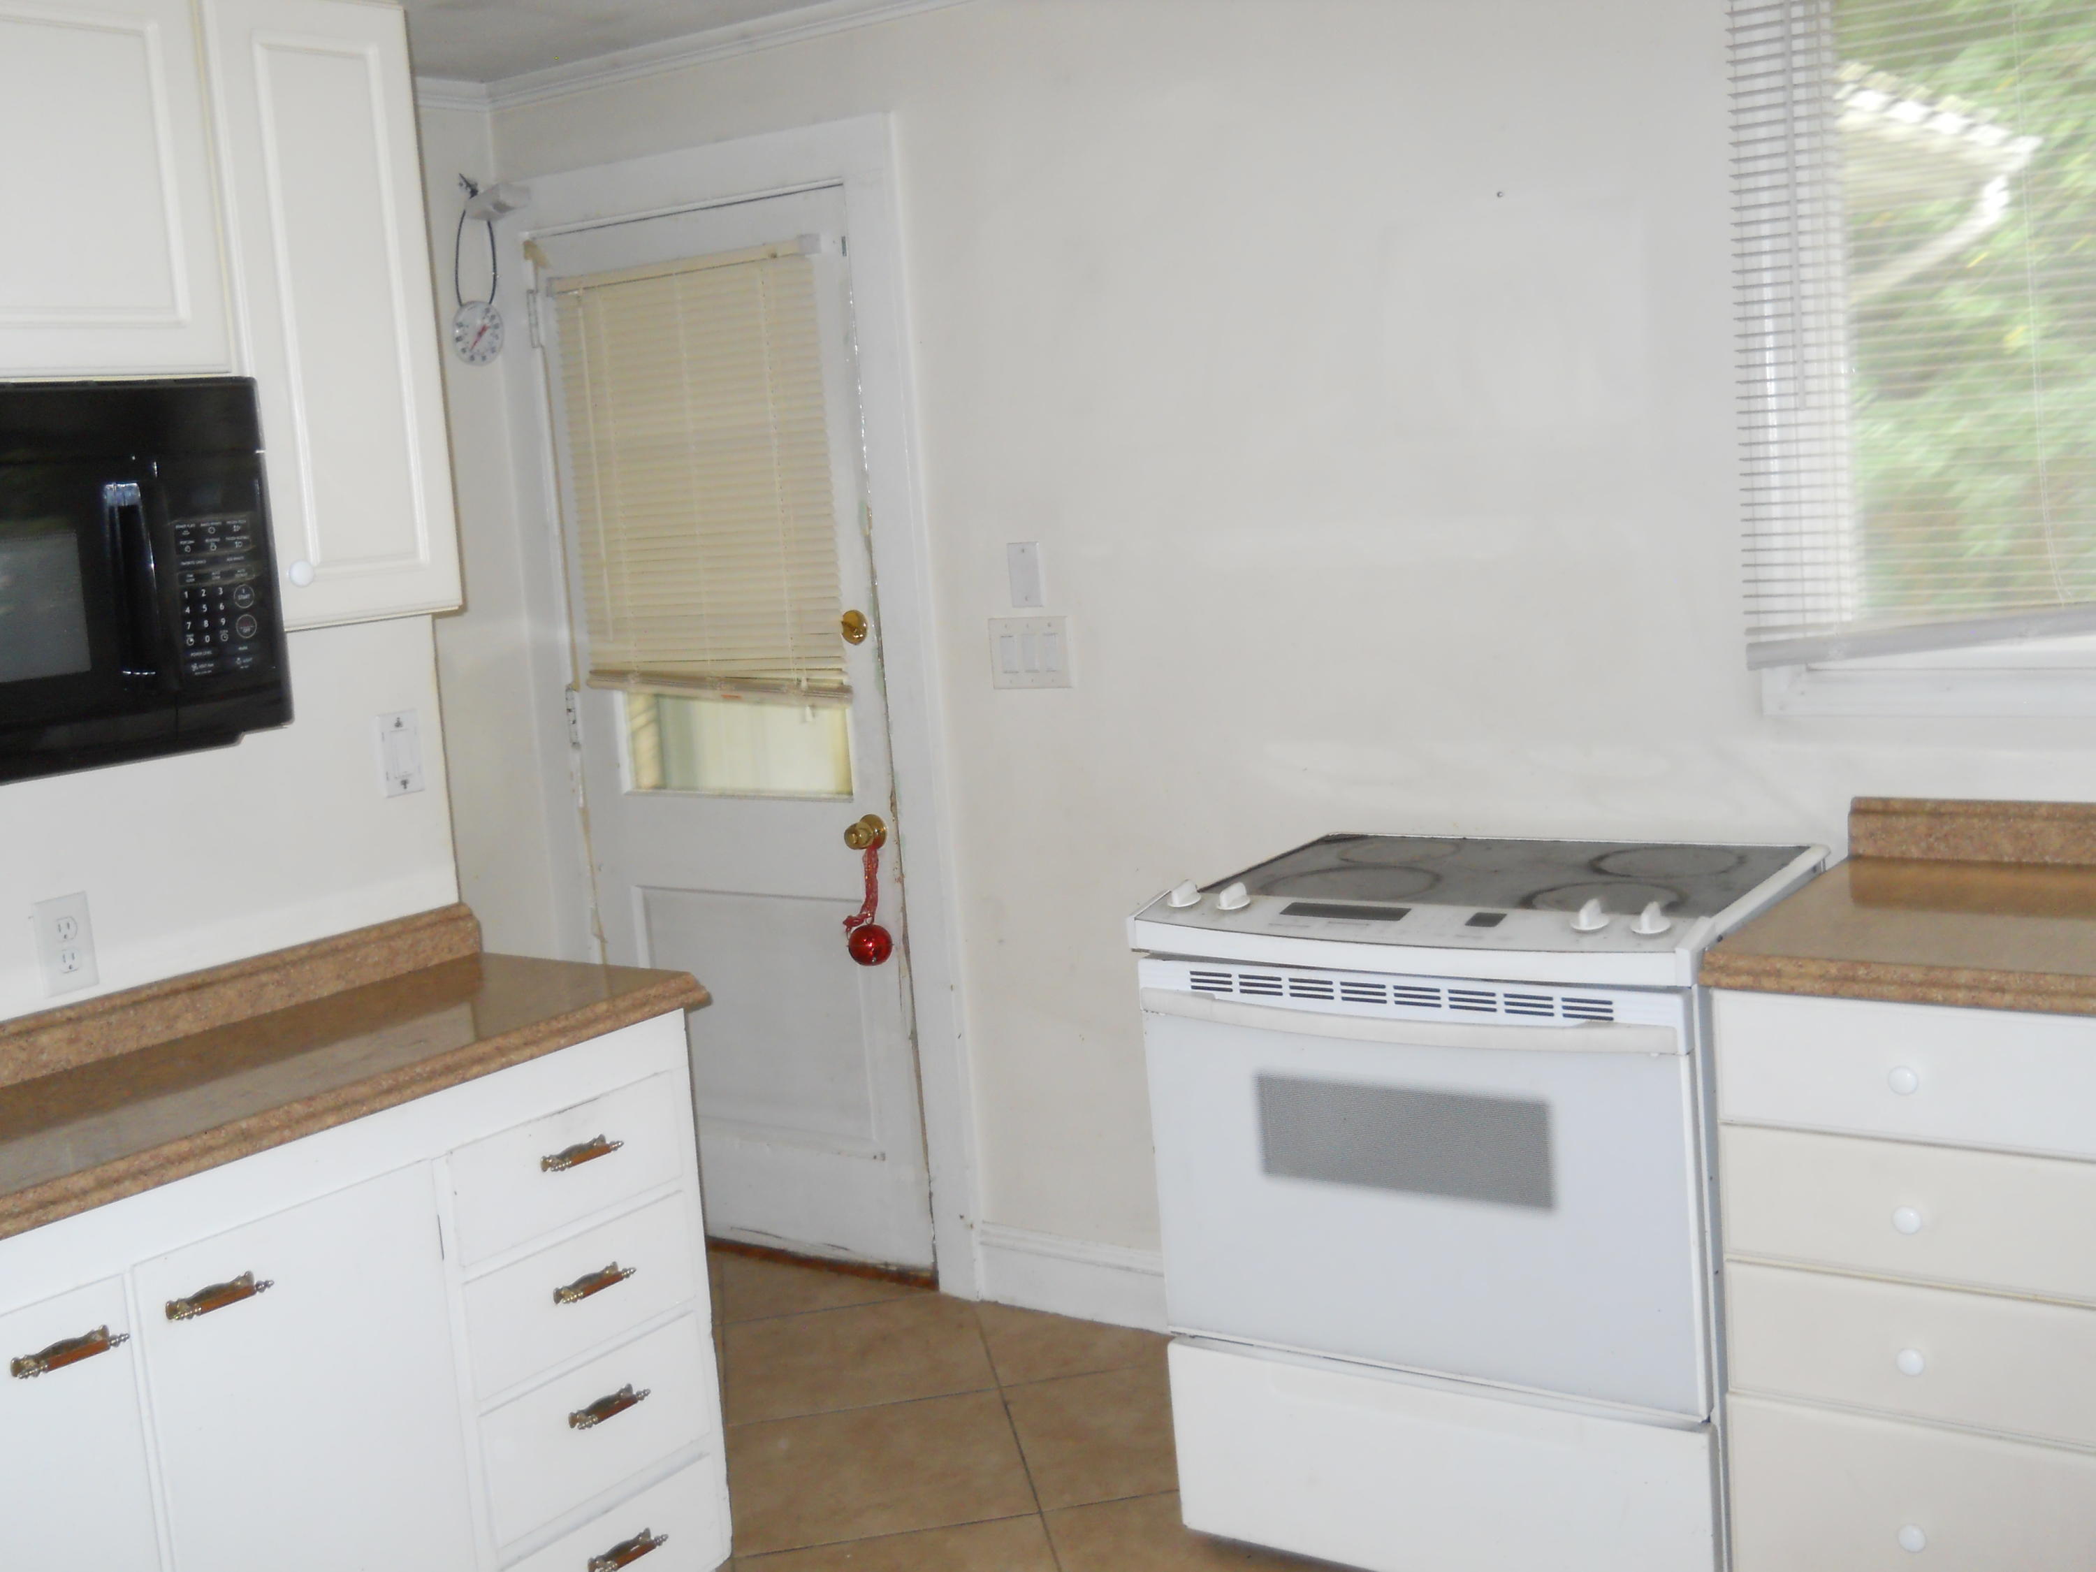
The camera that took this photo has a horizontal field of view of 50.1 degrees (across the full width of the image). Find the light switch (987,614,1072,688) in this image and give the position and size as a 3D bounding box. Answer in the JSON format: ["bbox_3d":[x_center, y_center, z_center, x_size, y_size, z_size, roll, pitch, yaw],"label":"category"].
[{"bbox_3d":[-0.036,-0.235,3.990,0.167,0.125,0.012,1,9,33],"label":"light switch"}]

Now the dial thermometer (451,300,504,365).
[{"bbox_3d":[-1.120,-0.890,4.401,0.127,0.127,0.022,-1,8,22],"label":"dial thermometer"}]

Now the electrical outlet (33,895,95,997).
[{"bbox_3d":[-1.157,0.188,2.649,0.010,0.114,0.070,1,9,33],"label":"electrical outlet"}]

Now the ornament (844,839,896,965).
[{"bbox_3d":[-0.338,0.220,4.219,0.085,0.243,0.080,-4,8,1],"label":"ornament"}]

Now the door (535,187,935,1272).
[{"bbox_3d":[-0.614,-0.085,4.423,0.797,2.040,0.045,1,9,33],"label":"door"}]

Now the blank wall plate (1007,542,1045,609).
[{"bbox_3d":[-0.041,-0.373,3.971,0.069,0.114,0.008,1,9,33],"label":"blank wall plate"}]

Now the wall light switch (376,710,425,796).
[{"bbox_3d":[-0.881,-0.045,3.071,0.012,0.113,0.069,1,9,33],"label":"wall light switch"}]

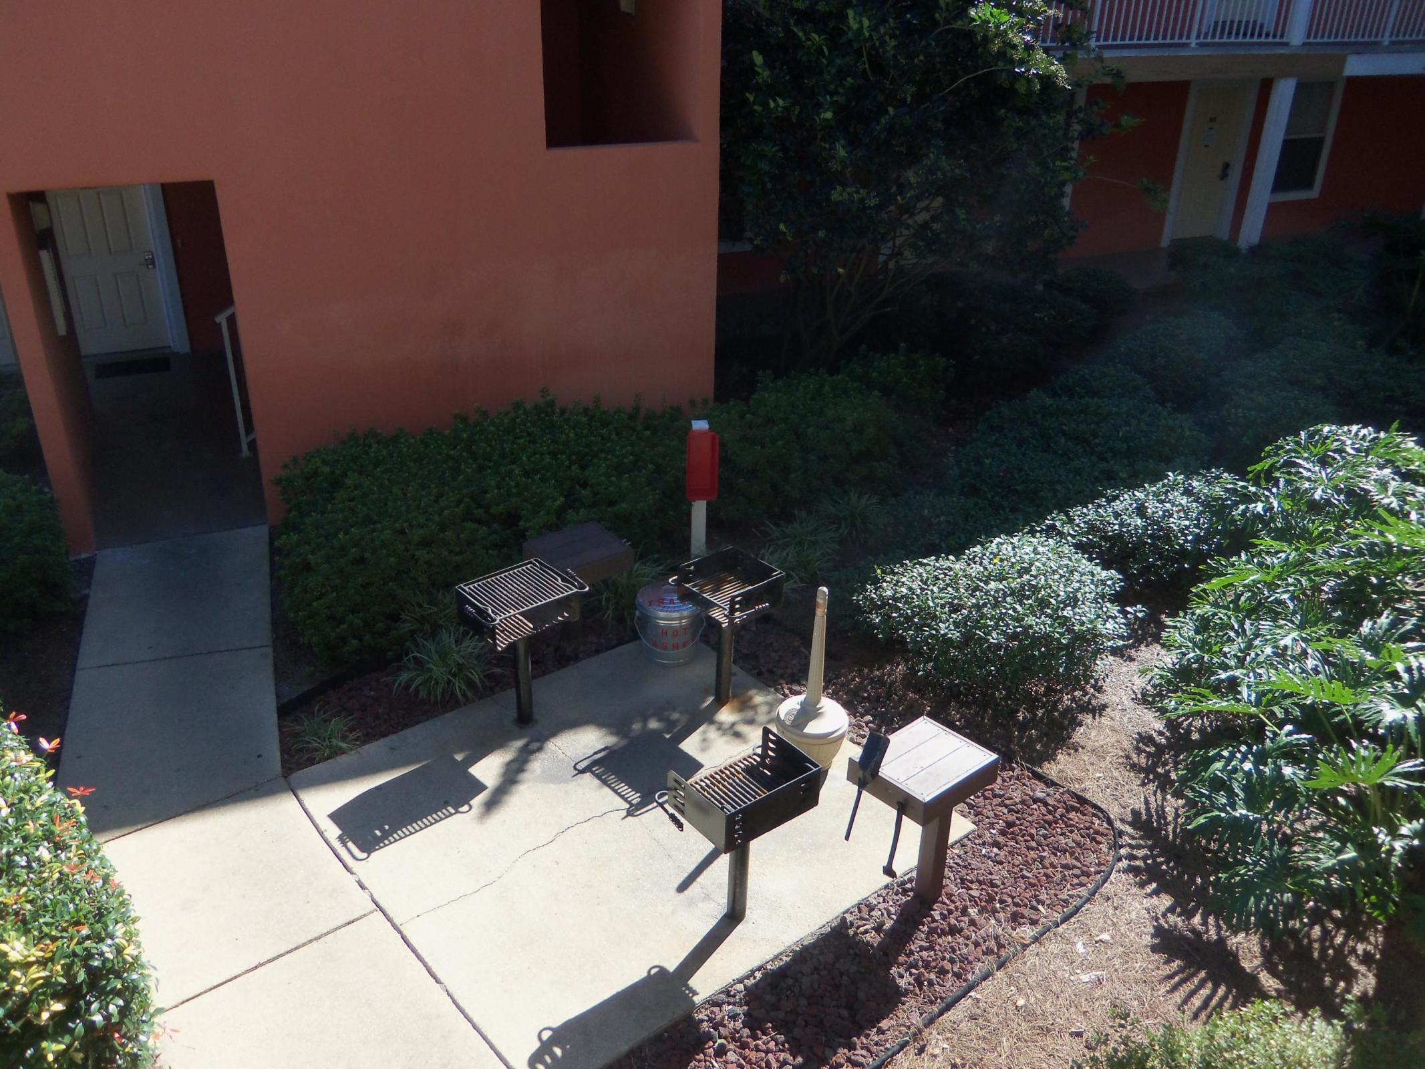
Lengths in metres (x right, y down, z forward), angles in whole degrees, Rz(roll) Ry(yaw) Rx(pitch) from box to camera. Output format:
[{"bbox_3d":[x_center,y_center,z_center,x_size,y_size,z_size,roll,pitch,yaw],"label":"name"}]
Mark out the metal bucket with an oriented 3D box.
[{"bbox_3d":[-0.268,0.553,7.185,0.410,0.430,0.410,1,25,0],"label":"metal bucket"}]

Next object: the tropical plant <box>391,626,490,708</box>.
[{"bbox_3d":[-1.620,0.725,6.885,0.590,0.340,0.560,1,25,0],"label":"tropical plant"}]

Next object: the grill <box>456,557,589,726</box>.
[{"bbox_3d":[-1.038,0.688,6.349,0.570,0.874,0.440,-19,32,-37],"label":"grill"}]

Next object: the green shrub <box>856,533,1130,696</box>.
[{"bbox_3d":[1.680,0.480,7.030,1.600,0.720,1.360,1,25,0],"label":"green shrub"}]

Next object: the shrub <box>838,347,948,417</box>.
[{"bbox_3d":[1.670,-1.360,10.580,0.990,0.630,0.890,1,25,0],"label":"shrub"}]

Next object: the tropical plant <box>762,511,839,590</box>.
[{"bbox_3d":[0.610,0.110,8.000,0.530,0.470,0.580,1,25,0],"label":"tropical plant"}]

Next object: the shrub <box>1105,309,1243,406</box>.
[{"bbox_3d":[4.300,-1.620,10.760,1.180,0.840,1.060,1,25,0],"label":"shrub"}]

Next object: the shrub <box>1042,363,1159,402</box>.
[{"bbox_3d":[3.260,-1.040,9.690,0.980,0.750,0.850,1,25,0],"label":"shrub"}]

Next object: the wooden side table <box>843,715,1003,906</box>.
[{"bbox_3d":[0.942,1.302,5.288,0.520,0.690,0.430,-20,32,-37],"label":"wooden side table"}]

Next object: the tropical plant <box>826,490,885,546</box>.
[{"bbox_3d":[1.105,-0.174,8.880,0.500,0.360,0.470,1,25,0],"label":"tropical plant"}]

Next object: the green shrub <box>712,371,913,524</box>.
[{"bbox_3d":[0.795,-0.790,9.553,1.600,0.880,1.400,1,25,0],"label":"green shrub"}]

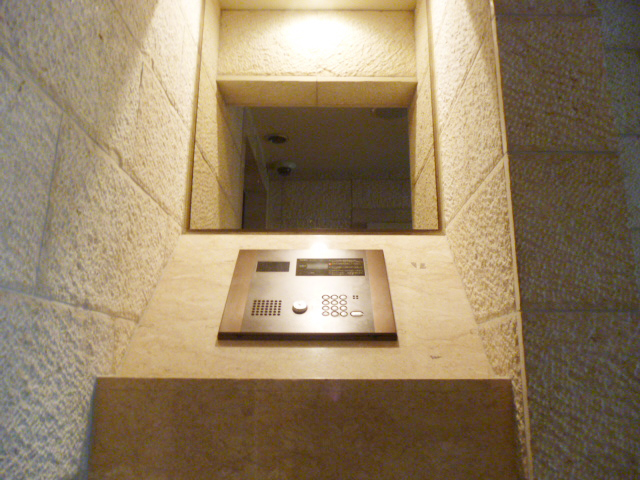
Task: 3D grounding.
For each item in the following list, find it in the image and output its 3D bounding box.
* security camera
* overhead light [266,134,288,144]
[{"bbox_3d":[-0.231,-0.459,3.451,0.140,0.100,0.140,0,-13,1],"label":"security camera"},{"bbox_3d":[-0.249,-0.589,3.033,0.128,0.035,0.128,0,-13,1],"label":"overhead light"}]

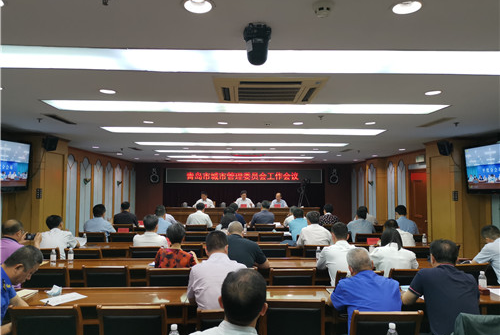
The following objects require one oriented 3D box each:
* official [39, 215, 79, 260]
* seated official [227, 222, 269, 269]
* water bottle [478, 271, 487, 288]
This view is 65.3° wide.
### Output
[{"bbox_3d":[-2.577,1.291,5.352,0.540,1.232,0.750,0,-3,3],"label":"official"},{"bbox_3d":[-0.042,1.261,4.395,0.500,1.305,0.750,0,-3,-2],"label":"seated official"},{"bbox_3d":[2.020,0.981,3.387,0.066,0.180,0.066,0,-3,-2],"label":"water bottle"}]

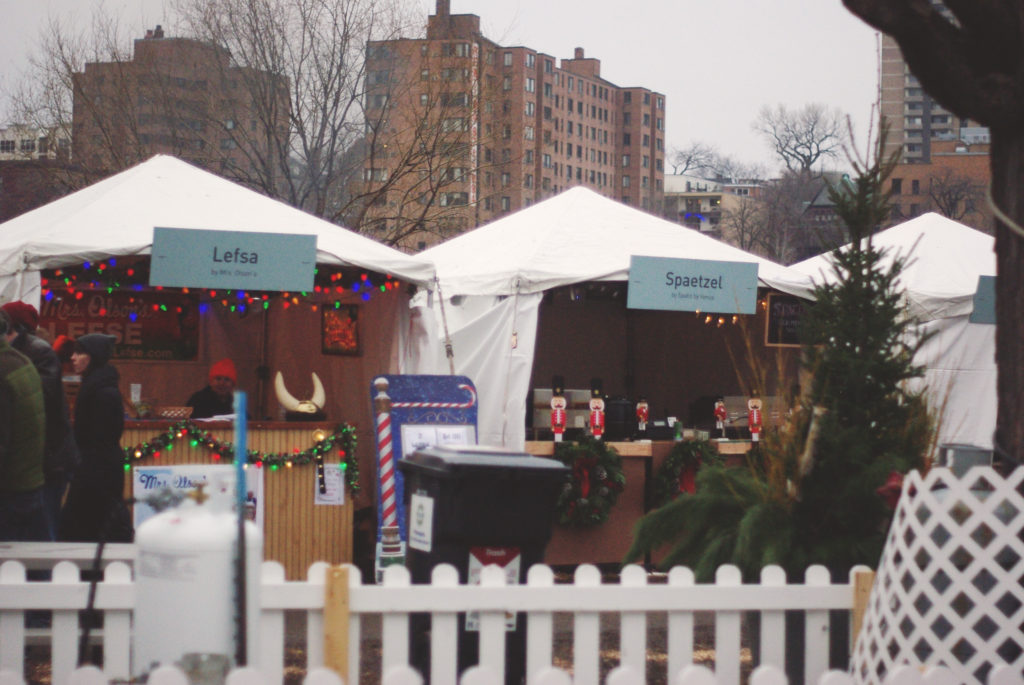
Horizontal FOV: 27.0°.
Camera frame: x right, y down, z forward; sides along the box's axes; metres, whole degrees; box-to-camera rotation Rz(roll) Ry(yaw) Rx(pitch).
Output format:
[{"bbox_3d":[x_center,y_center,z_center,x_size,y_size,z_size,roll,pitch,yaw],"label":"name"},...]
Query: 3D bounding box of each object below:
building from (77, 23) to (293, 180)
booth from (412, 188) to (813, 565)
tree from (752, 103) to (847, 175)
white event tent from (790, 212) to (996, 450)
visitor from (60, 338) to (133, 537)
[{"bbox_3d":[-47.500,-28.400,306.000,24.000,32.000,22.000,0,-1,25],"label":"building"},{"bbox_3d":[0.570,0.230,18.000,3.100,3.100,3.100,1,-1,-28],"label":"booth"},{"bbox_3d":[37.800,-25.000,280.000,12.000,13.000,12.000,1,0,0],"label":"tree"},{"bbox_3d":[3.920,0.320,19.900,3.100,3.080,3.100,1,-1,-28],"label":"white event tent"},{"bbox_3d":[-2.690,0.785,13.800,0.440,1.700,0.500,1,0,0],"label":"visitor"}]

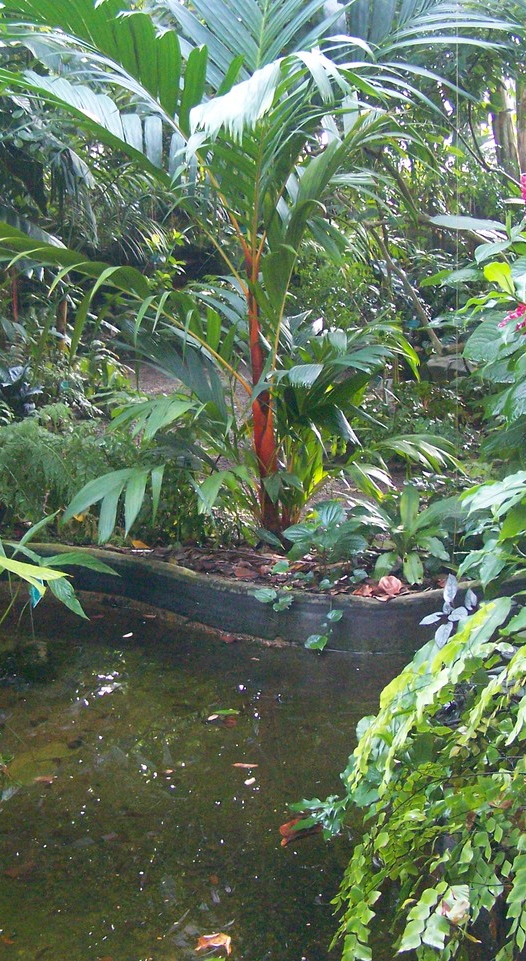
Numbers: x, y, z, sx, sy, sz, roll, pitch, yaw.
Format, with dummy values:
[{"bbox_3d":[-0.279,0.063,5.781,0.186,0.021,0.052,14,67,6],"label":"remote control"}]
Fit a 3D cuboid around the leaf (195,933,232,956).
[{"bbox_3d":[-0.108,1.018,3.082,0.085,0.020,0.060,-1,12,0],"label":"leaf"}]

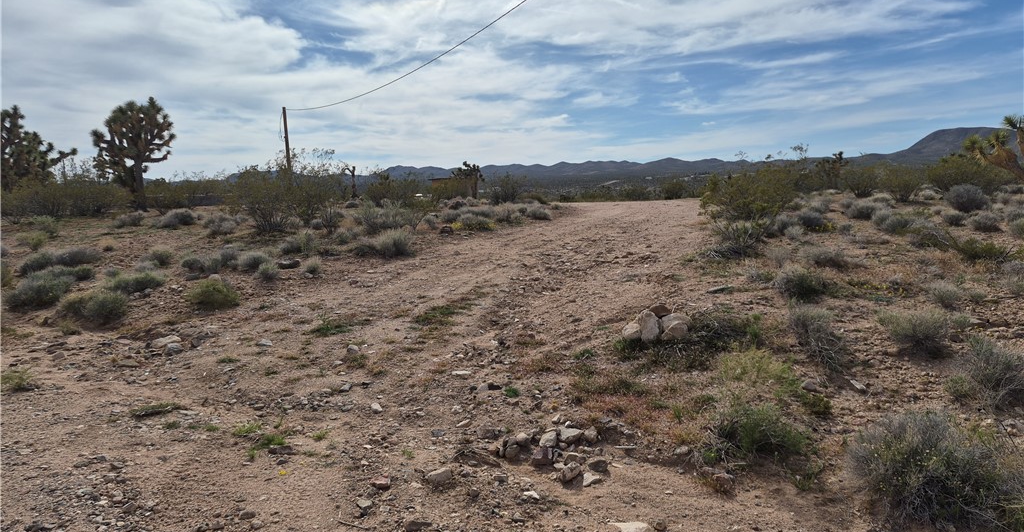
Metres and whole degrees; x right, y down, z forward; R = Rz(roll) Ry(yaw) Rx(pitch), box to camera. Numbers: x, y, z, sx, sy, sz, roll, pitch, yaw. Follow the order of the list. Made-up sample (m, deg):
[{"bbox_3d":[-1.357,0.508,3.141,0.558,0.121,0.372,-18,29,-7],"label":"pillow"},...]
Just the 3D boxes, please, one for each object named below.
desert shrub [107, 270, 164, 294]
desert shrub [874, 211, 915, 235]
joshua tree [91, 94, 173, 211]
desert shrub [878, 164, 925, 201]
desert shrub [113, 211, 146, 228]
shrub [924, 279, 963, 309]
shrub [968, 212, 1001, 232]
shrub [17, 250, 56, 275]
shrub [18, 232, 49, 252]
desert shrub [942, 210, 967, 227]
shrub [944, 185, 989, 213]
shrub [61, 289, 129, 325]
[{"bbox_3d":[-5.201,0.228,9.400,0.751,0.298,0.601,-5,9,-29],"label":"desert shrub"},{"bbox_3d":[8.400,-0.960,14.908,0.789,0.504,0.651,4,8,29],"label":"desert shrub"},{"bbox_3d":[-18.127,-5.421,32.500,4.012,5.350,3.691,-1,8,0],"label":"joshua tree"},{"bbox_3d":[16.887,-3.577,29.500,2.168,1.648,1.994,-1,8,0],"label":"desert shrub"},{"bbox_3d":[-9.327,-1.138,16.563,0.744,0.420,0.614,-4,8,-29],"label":"desert shrub"},{"bbox_3d":[4.883,0.334,7.700,0.430,0.312,0.396,-1,8,0],"label":"shrub"},{"bbox_3d":[11.944,-1.100,17.200,0.809,0.485,0.744,-1,8,0],"label":"shrub"},{"bbox_3d":[-7.827,-0.058,11.200,0.599,0.363,0.509,-6,10,-35],"label":"shrub"},{"bbox_3d":[-8.482,-0.420,12.038,0.448,0.338,0.391,-5,9,-35],"label":"shrub"},{"bbox_3d":[12.162,-1.305,18.700,0.660,0.422,0.607,-1,8,0],"label":"desert shrub"},{"bbox_3d":[11.690,-1.736,17.500,1.036,0.699,0.933,4,9,33],"label":"shrub"},{"bbox_3d":[-4.663,0.452,7.600,0.760,0.370,0.699,-1,8,0],"label":"shrub"}]

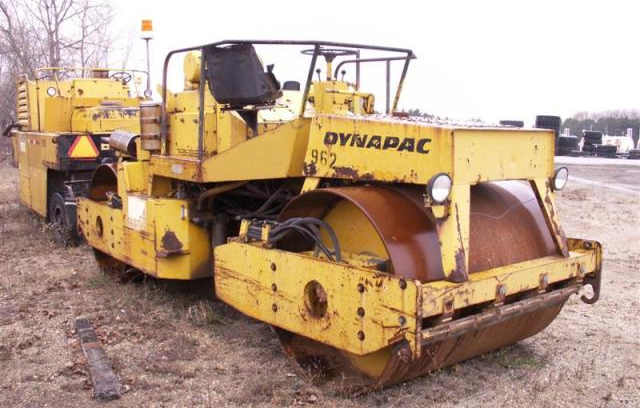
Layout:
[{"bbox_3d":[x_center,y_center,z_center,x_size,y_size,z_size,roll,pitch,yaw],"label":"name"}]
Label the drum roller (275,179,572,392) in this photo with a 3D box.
[{"bbox_3d":[0.696,0.494,4.491,1.710,1.267,1.267,-4,8,-39],"label":"drum roller"}]

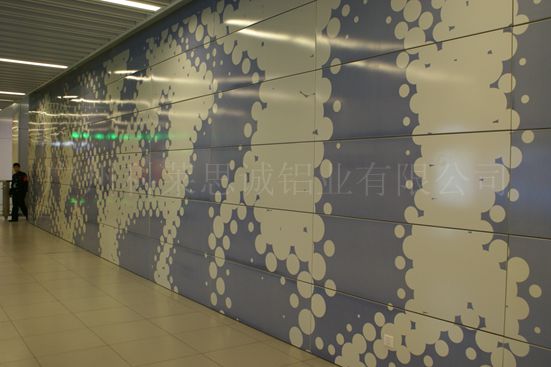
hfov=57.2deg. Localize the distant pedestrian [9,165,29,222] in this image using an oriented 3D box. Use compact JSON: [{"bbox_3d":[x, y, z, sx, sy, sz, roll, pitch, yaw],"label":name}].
[{"bbox_3d":[-7.674,0.263,15.100,0.530,1.730,0.460,2,1,29],"label":"distant pedestrian"}]

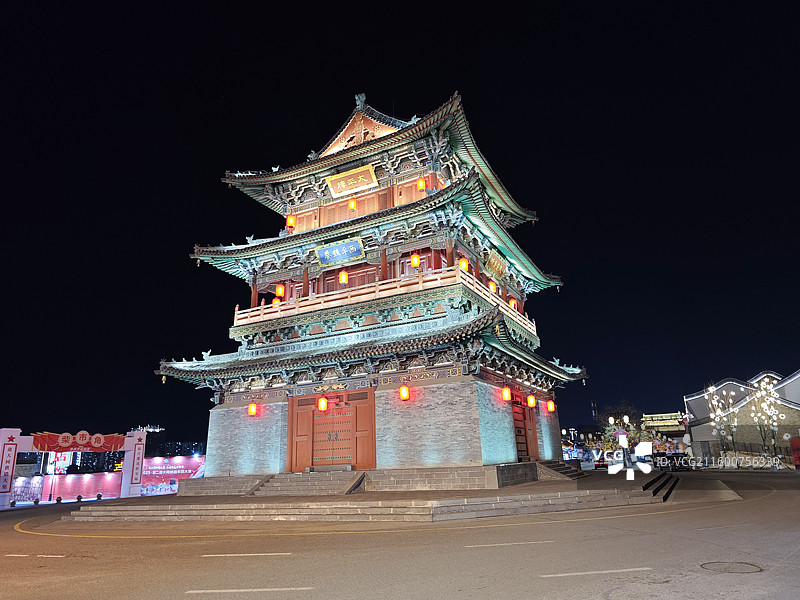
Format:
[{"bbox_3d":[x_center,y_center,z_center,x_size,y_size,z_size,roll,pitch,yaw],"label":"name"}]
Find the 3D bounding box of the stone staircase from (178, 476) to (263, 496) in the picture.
[{"bbox_3d":[-7.824,8.451,24.133,5.000,0.750,1.100,-11,-19,25],"label":"stone staircase"}]

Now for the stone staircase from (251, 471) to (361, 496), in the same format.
[{"bbox_3d":[-3.625,7.403,21.347,4.300,0.760,1.700,-11,-19,25],"label":"stone staircase"}]

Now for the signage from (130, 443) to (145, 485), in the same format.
[{"bbox_3d":[-19.295,12.102,39.165,0.100,2.850,0.780,-11,-19,25],"label":"signage"}]

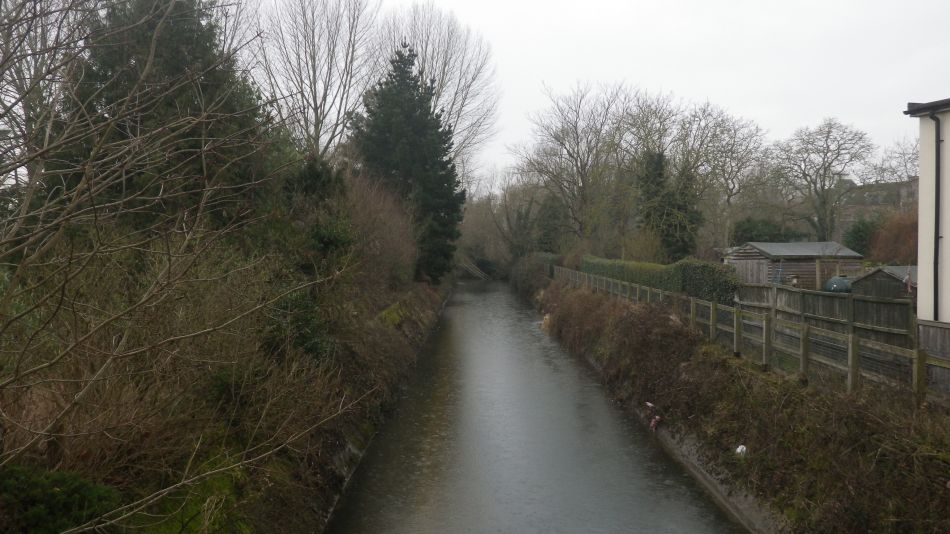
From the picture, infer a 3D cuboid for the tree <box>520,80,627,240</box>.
[{"bbox_3d":[8.500,-7.600,62.000,9.500,16.800,9.000,0,2,0],"label":"tree"}]

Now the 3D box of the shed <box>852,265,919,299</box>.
[{"bbox_3d":[13.900,1.060,23.100,2.300,2.050,1.900,-1,2,-34],"label":"shed"}]

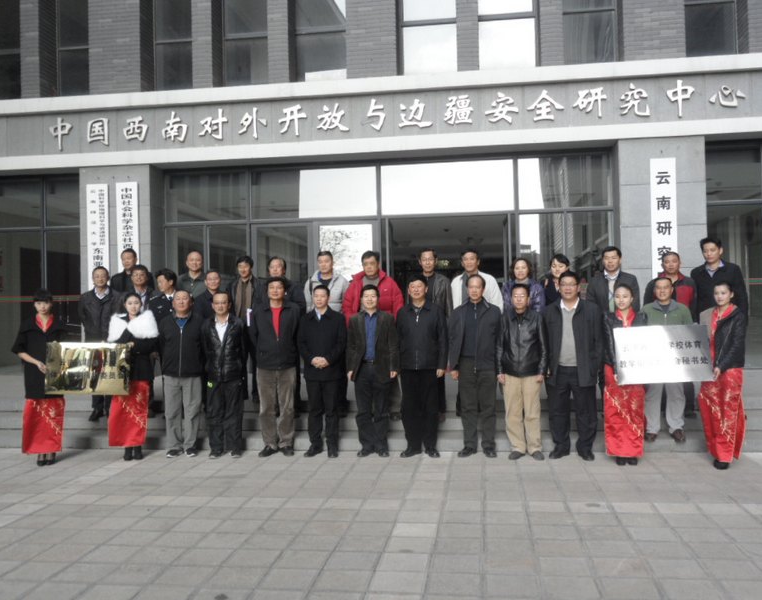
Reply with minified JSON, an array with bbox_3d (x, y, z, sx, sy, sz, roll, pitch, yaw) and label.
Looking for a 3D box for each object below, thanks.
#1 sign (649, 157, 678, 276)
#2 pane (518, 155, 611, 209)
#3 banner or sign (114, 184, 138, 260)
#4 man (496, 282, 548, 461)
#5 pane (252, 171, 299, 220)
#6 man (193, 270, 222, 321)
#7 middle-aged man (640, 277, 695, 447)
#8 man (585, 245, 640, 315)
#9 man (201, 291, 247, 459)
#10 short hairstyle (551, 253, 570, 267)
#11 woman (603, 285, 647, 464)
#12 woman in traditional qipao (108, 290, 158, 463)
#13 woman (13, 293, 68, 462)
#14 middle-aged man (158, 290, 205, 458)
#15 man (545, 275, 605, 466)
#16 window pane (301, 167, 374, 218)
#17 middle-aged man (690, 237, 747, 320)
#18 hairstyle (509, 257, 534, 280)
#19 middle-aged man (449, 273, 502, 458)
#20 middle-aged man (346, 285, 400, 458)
[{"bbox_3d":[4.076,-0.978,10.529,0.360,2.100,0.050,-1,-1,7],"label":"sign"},{"bbox_3d":[2.931,-1.872,11.806,1.479,0.839,0.060,-1,-1,8],"label":"pane"},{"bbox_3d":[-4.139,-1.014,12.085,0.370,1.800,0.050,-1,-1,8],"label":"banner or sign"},{"bbox_3d":[1.353,0.673,7.073,0.480,1.663,0.300,-1,-1,12],"label":"man"},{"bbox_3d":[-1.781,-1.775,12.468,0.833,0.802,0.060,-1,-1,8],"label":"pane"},{"bbox_3d":[-1.885,0.493,8.319,0.520,1.650,0.320,-1,-1,-4],"label":"man"},{"bbox_3d":[2.791,0.559,7.202,0.516,1.567,0.350,-2,-1,19],"label":"middle-aged man"},{"bbox_3d":[2.445,0.332,7.810,0.539,1.796,0.340,-1,-1,14],"label":"man"},{"bbox_3d":[-1.587,0.737,7.451,0.463,1.655,0.340,-1,-1,-3],"label":"man"},{"bbox_3d":[1.954,-0.415,8.073,0.200,0.190,0.220,-1,-1,8],"label":"short hairstyle"},{"bbox_3d":[2.202,0.660,6.689,0.440,1.600,0.320,-1,-1,17],"label":"woman"},{"bbox_3d":[-2.505,0.759,7.500,0.507,1.651,0.360,-1,-1,1],"label":"woman in traditional qipao"},{"bbox_3d":[-3.296,0.740,7.158,0.510,1.682,0.330,-1,-1,-10],"label":"woman"},{"bbox_3d":[-2.023,0.739,7.498,0.477,1.671,0.350,-1,-1,-8],"label":"middle-aged man"},{"bbox_3d":[1.837,0.604,7.057,0.554,1.762,0.360,-2,-1,17],"label":"man"},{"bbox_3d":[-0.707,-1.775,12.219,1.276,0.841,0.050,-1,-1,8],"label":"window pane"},{"bbox_3d":[3.508,0.276,7.652,0.600,1.858,0.370,-2,-1,34],"label":"middle-aged man"},{"bbox_3d":[1.588,-0.347,8.343,0.230,0.276,0.240,-1,-1,9],"label":"hairstyle"},{"bbox_3d":[0.911,0.618,7.131,0.530,1.748,0.330,-1,-1,10],"label":"middle-aged man"},{"bbox_3d":[-0.084,0.688,7.313,0.534,1.683,0.340,-1,-1,3],"label":"middle-aged man"}]

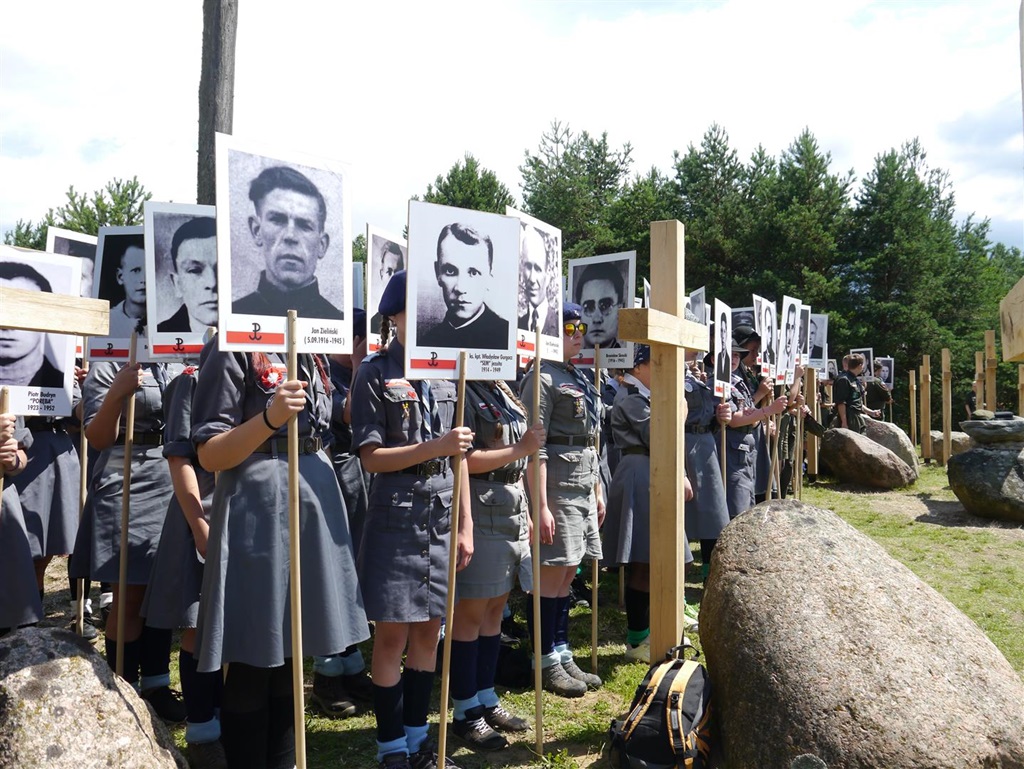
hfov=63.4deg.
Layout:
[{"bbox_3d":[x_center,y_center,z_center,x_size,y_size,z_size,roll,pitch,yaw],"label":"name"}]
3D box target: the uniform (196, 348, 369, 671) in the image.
[{"bbox_3d":[-0.650,0.320,2.330,0.400,0.940,0.470,0,-1,34],"label":"uniform"}]

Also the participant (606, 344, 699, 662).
[{"bbox_3d":[0.685,0.545,4.020,0.420,1.540,0.440,0,-1,24],"label":"participant"}]

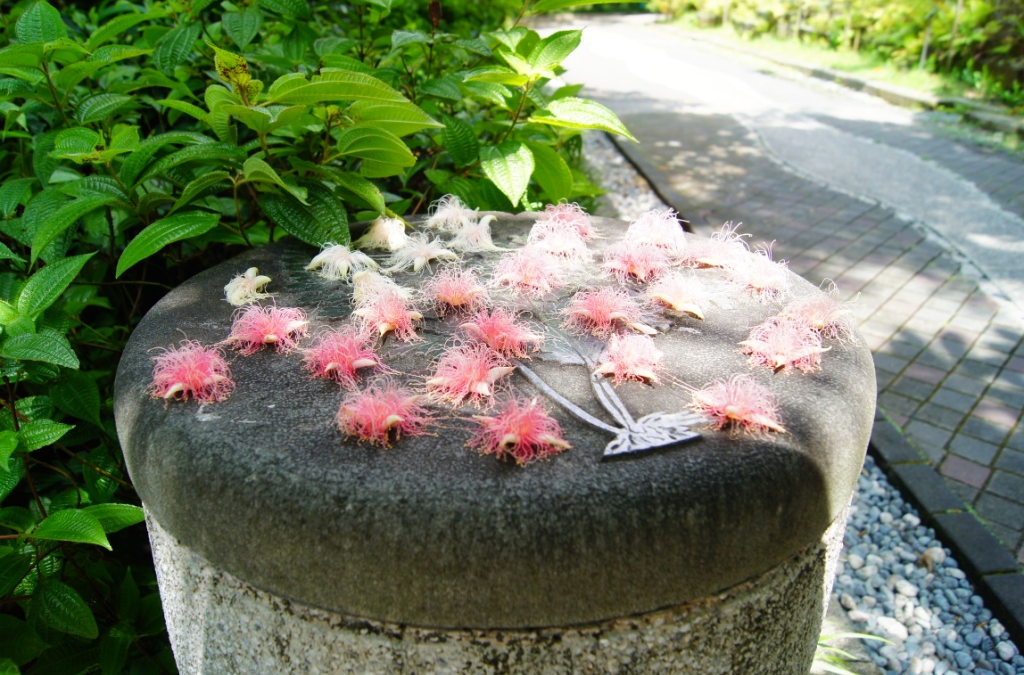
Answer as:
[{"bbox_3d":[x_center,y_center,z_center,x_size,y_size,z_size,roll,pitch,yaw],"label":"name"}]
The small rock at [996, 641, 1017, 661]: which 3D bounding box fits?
[{"bbox_3d":[0.945,0.600,1.466,0.033,0.024,0.034,20,31,37],"label":"small rock"}]

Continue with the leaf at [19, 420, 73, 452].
[{"bbox_3d":[-0.439,0.092,0.720,0.055,0.015,0.034,-7,51,-14],"label":"leaf"}]

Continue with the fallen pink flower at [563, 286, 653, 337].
[{"bbox_3d":[0.079,-0.026,0.622,0.075,0.025,0.052,3,25,7],"label":"fallen pink flower"}]

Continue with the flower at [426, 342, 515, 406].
[{"bbox_3d":[-0.028,0.019,0.519,0.060,0.030,0.057,-1,25,-3],"label":"flower"}]

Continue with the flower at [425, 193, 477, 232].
[{"bbox_3d":[-0.067,-0.140,0.837,0.057,0.034,0.057,1,24,0],"label":"flower"}]

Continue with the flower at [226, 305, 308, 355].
[{"bbox_3d":[-0.188,-0.010,0.587,0.061,0.025,0.058,-8,26,-17],"label":"flower"}]

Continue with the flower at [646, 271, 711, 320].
[{"bbox_3d":[0.133,-0.038,0.610,0.052,0.031,0.052,1,24,0],"label":"flower"}]

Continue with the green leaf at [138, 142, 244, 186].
[{"bbox_3d":[-0.344,-0.185,0.820,0.115,0.025,0.042,-12,27,-7],"label":"green leaf"}]

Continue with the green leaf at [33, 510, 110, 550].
[{"bbox_3d":[-0.430,0.188,0.750,0.078,0.018,0.042,12,26,6],"label":"green leaf"}]

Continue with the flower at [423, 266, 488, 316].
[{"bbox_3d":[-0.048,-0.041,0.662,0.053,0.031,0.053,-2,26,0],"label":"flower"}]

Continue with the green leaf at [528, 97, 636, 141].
[{"bbox_3d":[0.087,-0.270,0.950,0.135,0.028,0.055,12,29,6],"label":"green leaf"}]

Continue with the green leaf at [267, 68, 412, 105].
[{"bbox_3d":[-0.167,-0.241,0.740,0.134,0.022,0.048,-1,-10,6],"label":"green leaf"}]

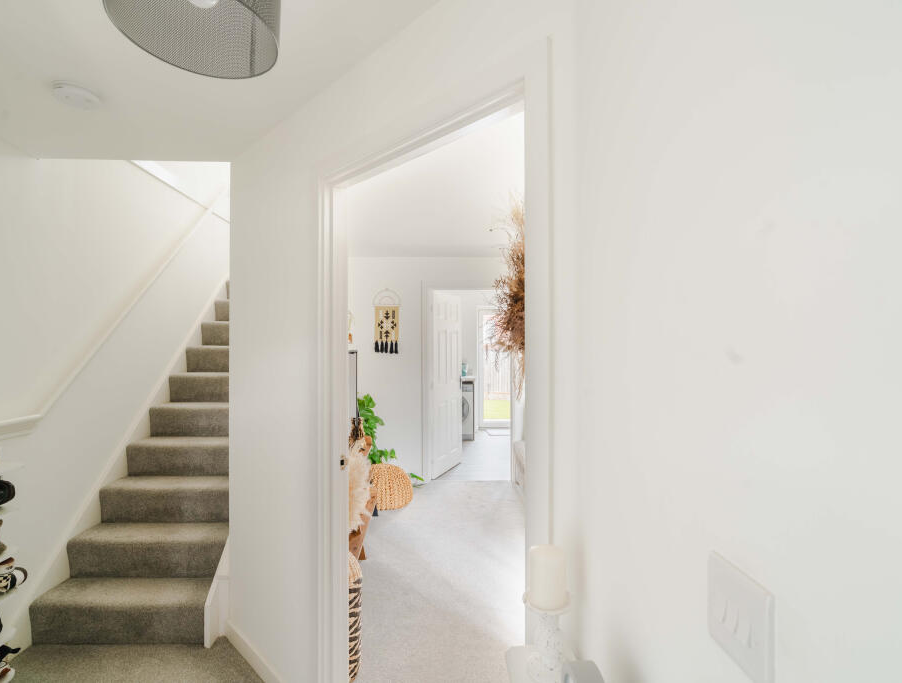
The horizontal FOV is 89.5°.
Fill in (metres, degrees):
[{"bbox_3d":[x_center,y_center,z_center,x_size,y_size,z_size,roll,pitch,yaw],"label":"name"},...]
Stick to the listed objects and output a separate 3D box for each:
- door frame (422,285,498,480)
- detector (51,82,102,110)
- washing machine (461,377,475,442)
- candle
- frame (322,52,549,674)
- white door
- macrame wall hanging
[{"bbox_3d":[0.185,0.428,4.789,0.960,2.065,0.130,0,0,0],"label":"door frame"},{"bbox_3d":[-1.326,-0.867,1.612,0.136,0.033,0.136,0,0,0],"label":"detector"},{"bbox_3d":[0.044,1.040,6.998,0.600,0.850,0.570,0,0,0],"label":"washing machine"},{"bbox_3d":[0.184,0.445,0.864,0.067,0.089,0.067,0,0,0],"label":"candle"},{"bbox_3d":[-0.096,0.420,1.314,0.954,2.065,0.130,0,0,45],"label":"frame"},{"bbox_3d":[-0.031,0.463,5.199,0.040,1.980,0.785,0,0,22],"label":"white door"},{"bbox_3d":[-0.669,-0.208,4.726,0.300,0.680,0.025,0,0,0],"label":"macrame wall hanging"}]

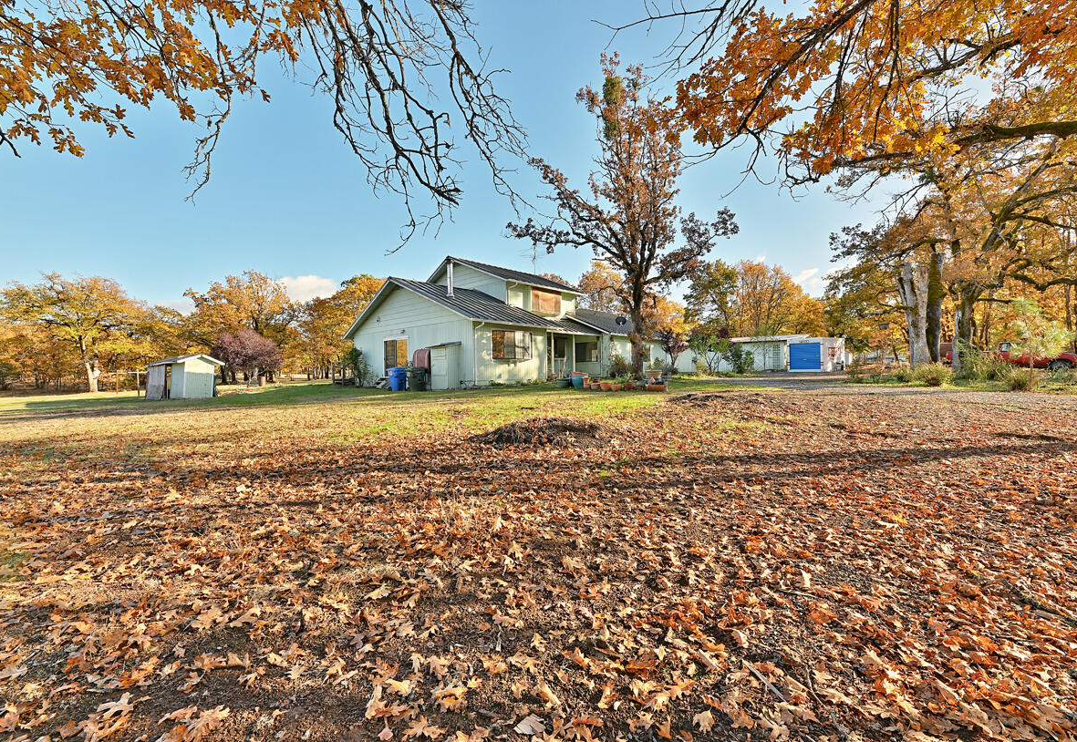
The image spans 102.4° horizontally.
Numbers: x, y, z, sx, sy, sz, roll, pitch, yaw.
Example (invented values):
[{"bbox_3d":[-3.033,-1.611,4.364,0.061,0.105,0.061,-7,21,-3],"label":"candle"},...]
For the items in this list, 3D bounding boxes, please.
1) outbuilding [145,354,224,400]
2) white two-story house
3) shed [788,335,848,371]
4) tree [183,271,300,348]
[{"bbox_3d":[-18.989,0.330,23.300,2.200,2.350,2.400,0,0,10],"label":"outbuilding"},{"bbox_3d":[-1.390,-2.970,29.730,13.400,7.500,18.200,0,0,44],"label":"white two-story house"},{"bbox_3d":[21.039,-1.123,32.768,3.850,2.440,2.440,0,0,-36],"label":"shed"},{"bbox_3d":[-29.568,-4.450,44.000,9.600,11.600,9.600,0,0,-34],"label":"tree"}]

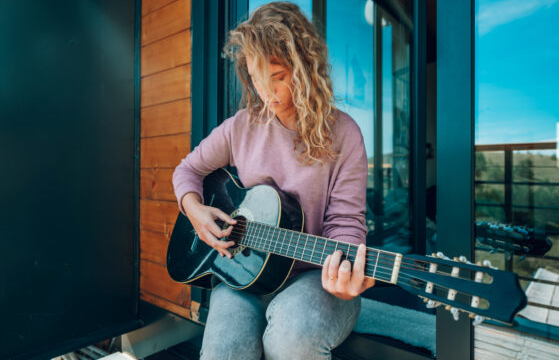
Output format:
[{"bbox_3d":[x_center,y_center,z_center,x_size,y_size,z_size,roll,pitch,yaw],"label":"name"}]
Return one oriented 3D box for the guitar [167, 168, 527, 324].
[{"bbox_3d":[0.030,0.163,0.930,1.000,0.370,0.110,4,-16,45],"label":"guitar"}]

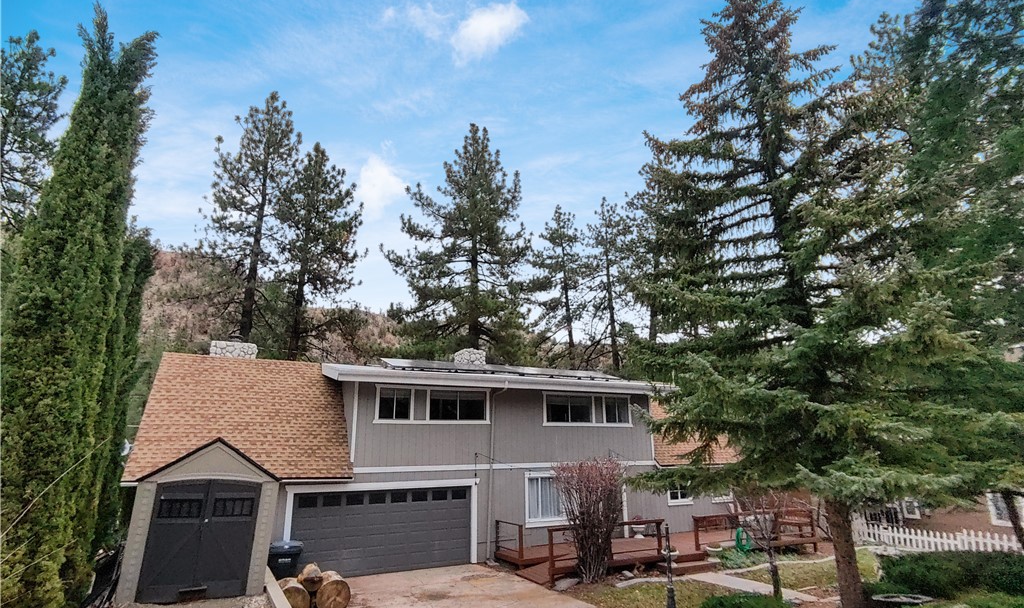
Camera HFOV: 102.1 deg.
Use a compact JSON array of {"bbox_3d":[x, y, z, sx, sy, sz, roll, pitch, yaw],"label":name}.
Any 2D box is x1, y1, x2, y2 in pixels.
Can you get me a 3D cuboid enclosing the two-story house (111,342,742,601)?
[{"bbox_3d":[-1.615,5.334,15.866,18.700,6.300,8.200,6,-15,-18],"label":"two-story house"}]

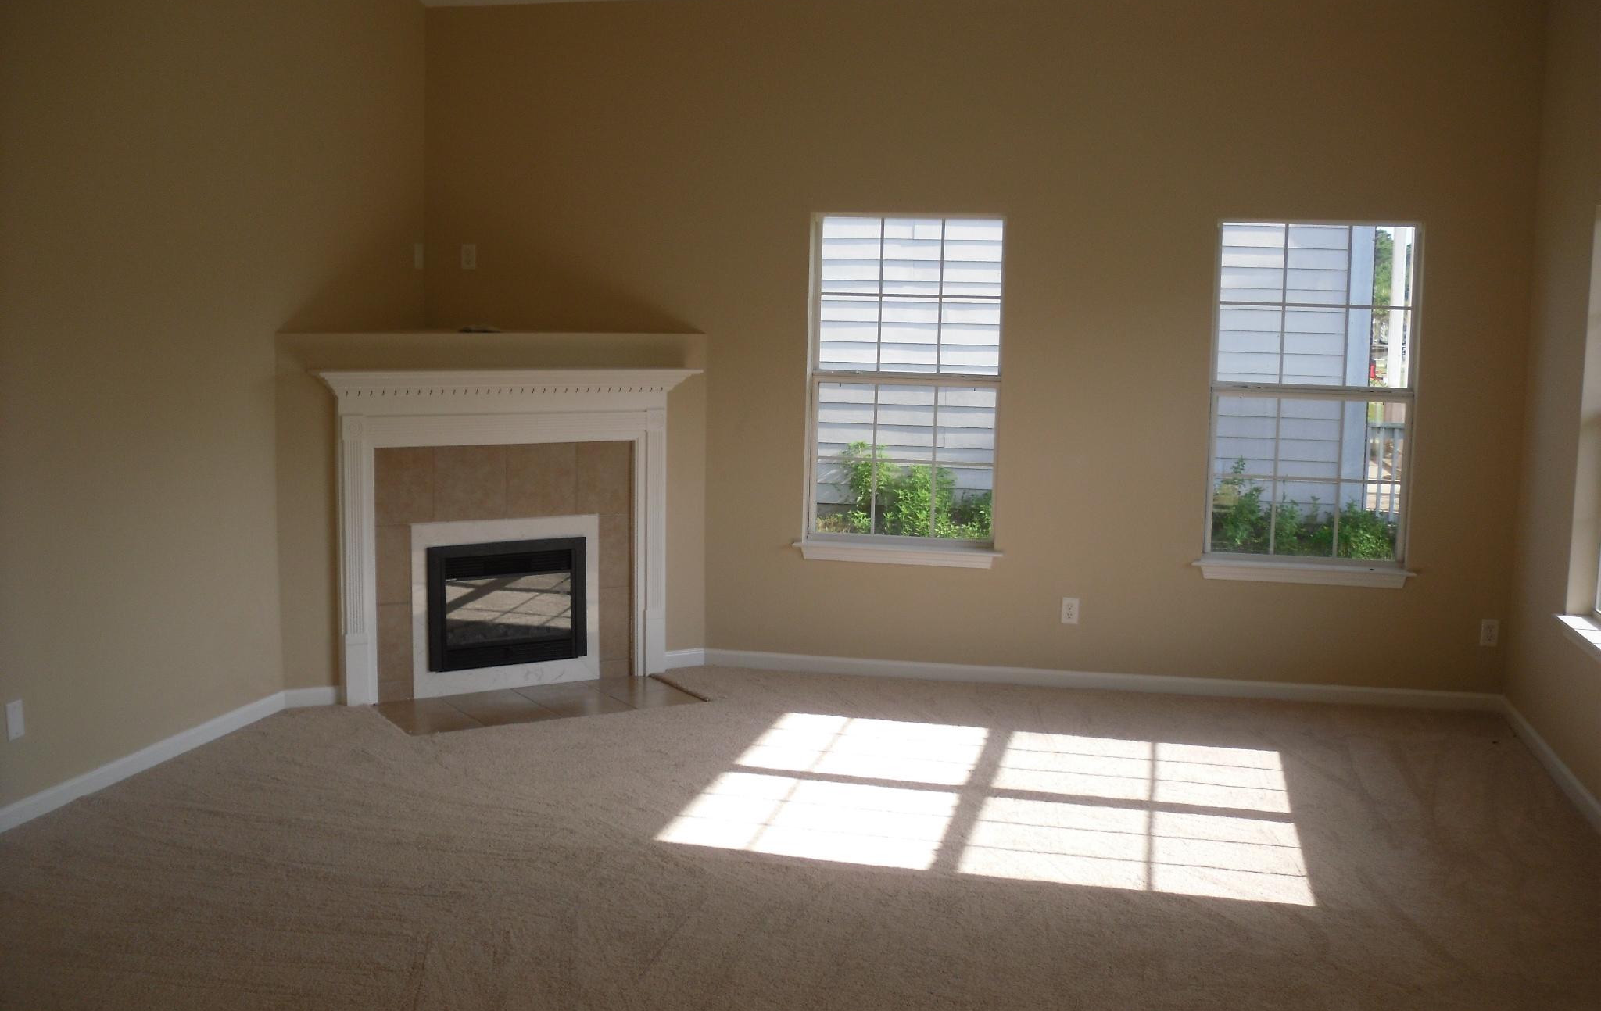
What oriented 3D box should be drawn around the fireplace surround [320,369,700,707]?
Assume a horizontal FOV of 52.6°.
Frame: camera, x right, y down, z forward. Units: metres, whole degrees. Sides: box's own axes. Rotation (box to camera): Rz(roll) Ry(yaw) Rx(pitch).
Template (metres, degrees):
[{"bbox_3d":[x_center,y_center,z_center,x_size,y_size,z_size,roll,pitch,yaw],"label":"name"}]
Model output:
[{"bbox_3d":[-1.238,0.117,6.963,1.697,1.392,0.213,-3,8,-32],"label":"fireplace surround"}]

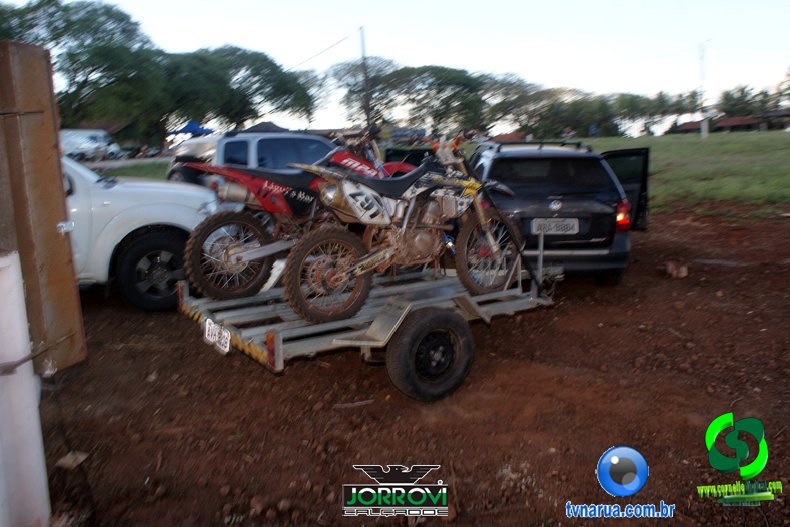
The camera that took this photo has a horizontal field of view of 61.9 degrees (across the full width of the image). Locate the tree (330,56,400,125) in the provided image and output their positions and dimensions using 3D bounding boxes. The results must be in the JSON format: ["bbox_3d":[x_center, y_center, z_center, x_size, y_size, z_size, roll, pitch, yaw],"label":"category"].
[{"bbox_3d":[-2.639,-15.154,64.313,7.500,10.000,7.500,-1,10,0],"label":"tree"}]

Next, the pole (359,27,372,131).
[{"bbox_3d":[-1.948,-11.044,43.719,0.320,9.300,0.320,-1,10,0],"label":"pole"}]

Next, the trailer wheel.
[{"bbox_3d":[0.226,0.561,4.267,0.580,0.580,0.180,-7,12,-30],"label":"trailer wheel"}]

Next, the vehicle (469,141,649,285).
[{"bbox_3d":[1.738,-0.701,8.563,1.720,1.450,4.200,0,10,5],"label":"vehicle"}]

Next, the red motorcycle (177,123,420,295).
[{"bbox_3d":[-0.679,-0.410,5.432,2.130,1.270,0.820,-7,12,-29],"label":"red motorcycle"}]

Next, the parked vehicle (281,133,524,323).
[{"bbox_3d":[0.123,-0.314,4.924,2.130,1.270,0.820,-7,12,-30],"label":"parked vehicle"}]

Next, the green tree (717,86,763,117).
[{"bbox_3d":[49.350,-20.652,93.001,6.000,8.200,6.000,-1,10,0],"label":"green tree"}]

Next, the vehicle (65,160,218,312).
[{"bbox_3d":[-4.043,-0.532,7.429,5.150,1.780,1.850,-1,10,3],"label":"vehicle"}]

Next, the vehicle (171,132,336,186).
[{"bbox_3d":[-1.811,-1.354,11.537,4.200,1.700,1.750,-9,13,-36],"label":"vehicle"}]

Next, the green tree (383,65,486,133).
[{"bbox_3d":[3.887,-14.038,60.477,9.800,8.900,9.500,-1,10,0],"label":"green tree"}]

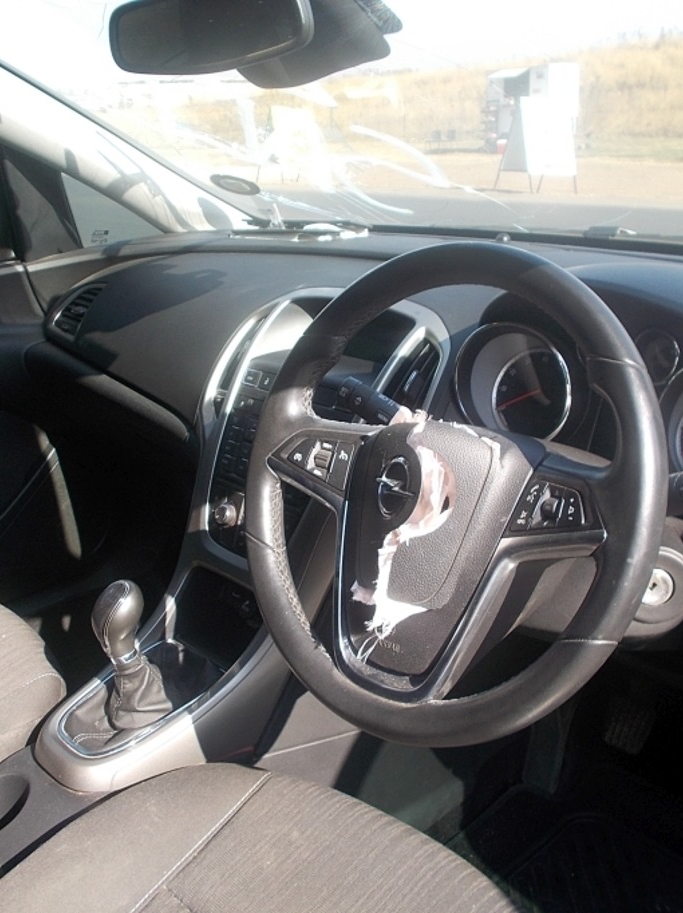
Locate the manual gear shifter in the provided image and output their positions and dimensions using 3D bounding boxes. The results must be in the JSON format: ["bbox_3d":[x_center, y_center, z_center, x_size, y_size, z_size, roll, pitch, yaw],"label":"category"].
[{"bbox_3d":[-0.227,0.214,0.990,0.072,0.158,0.058,-18,27,-41],"label":"manual gear shifter"}]

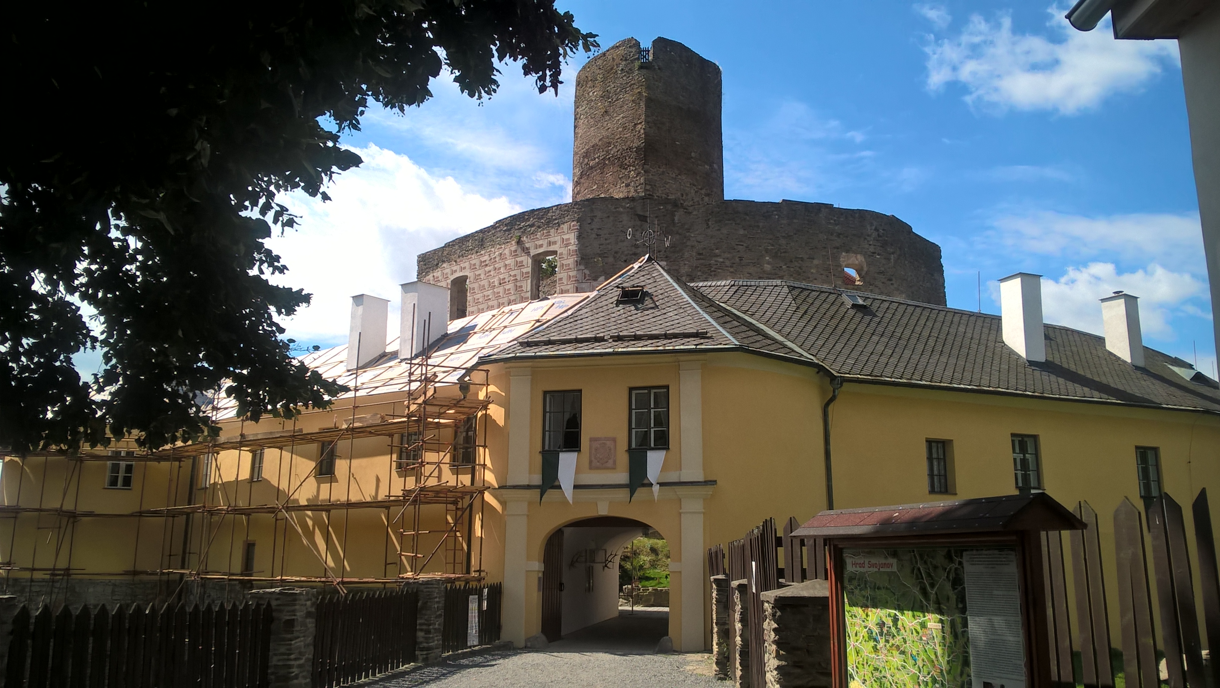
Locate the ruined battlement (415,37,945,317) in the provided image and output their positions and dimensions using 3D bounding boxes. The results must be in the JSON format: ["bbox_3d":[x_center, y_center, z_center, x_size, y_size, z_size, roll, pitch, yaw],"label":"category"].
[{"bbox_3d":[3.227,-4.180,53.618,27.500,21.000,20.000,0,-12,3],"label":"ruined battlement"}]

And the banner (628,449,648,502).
[{"bbox_3d":[0.584,2.775,20.500,0.430,1.100,0.080,-2,-13,13],"label":"banner"}]

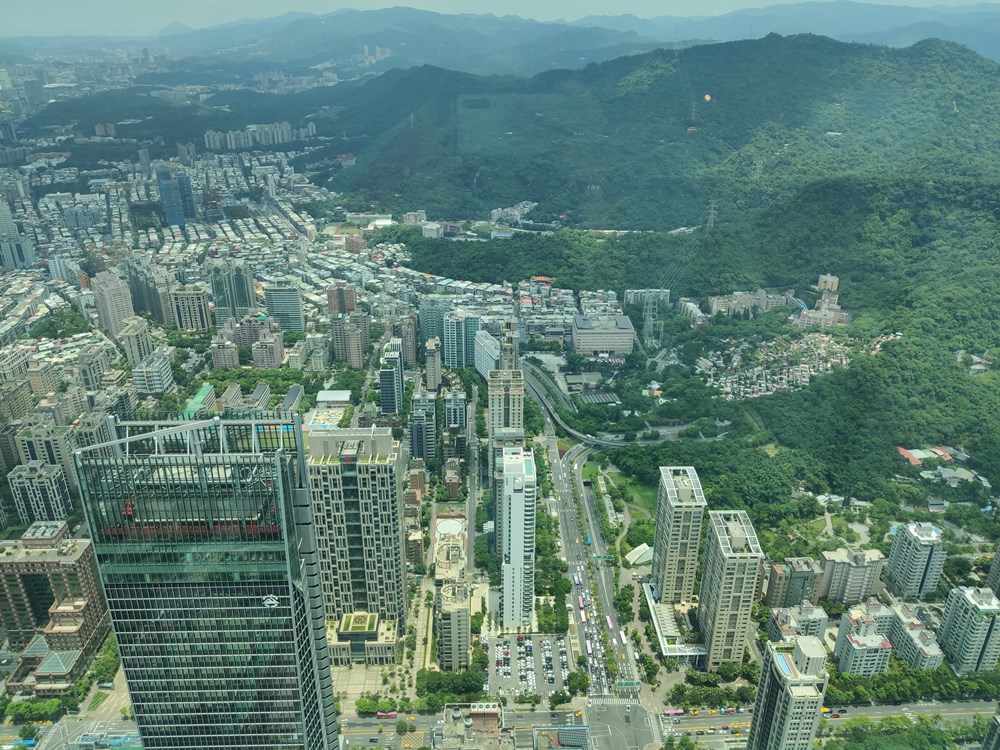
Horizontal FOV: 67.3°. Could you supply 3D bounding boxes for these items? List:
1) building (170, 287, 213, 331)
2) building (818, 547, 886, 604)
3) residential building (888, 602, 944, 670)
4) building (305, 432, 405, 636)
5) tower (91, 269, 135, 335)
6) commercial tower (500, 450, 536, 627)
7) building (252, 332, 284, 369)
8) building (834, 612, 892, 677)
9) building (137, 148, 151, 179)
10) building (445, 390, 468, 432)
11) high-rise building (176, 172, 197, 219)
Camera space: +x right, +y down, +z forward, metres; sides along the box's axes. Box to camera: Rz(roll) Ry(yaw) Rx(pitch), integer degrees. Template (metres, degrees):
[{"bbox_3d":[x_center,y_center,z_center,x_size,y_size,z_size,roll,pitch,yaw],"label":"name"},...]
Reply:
[{"bbox_3d":[-426.650,-92.000,1044.740,41.600,58.900,24.800,0,24,-1],"label":"building"},{"bbox_3d":[252.830,143.120,539.500,43.100,39.100,22.300,0,24,-1],"label":"building"},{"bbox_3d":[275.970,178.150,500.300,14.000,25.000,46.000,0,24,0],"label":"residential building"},{"bbox_3d":[-91.090,104.820,497.210,54.500,152.000,32.700,0,24,-1],"label":"building"},{"bbox_3d":[-529.700,-96.640,1035.750,31.000,73.000,56.000,-19,31,-37],"label":"tower"},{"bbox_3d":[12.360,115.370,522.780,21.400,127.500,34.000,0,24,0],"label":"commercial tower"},{"bbox_3d":[-288.760,-28.990,937.030,28.600,36.000,31.000,-1,25,-2],"label":"building"},{"bbox_3d":[239.460,176.990,493.610,28.000,39.000,31.000,0,25,0],"label":"building"},{"bbox_3d":[-974.190,-572.650,2068.520,21.200,86.700,17.700,-11,26,-23],"label":"building"},{"bbox_3d":[-46.150,37.600,791.520,21.200,40.100,17.800,0,24,0],"label":"building"},{"bbox_3d":[-693.090,-392.930,1665.160,24.800,96.000,25.700,0,24,-1],"label":"high-rise building"}]

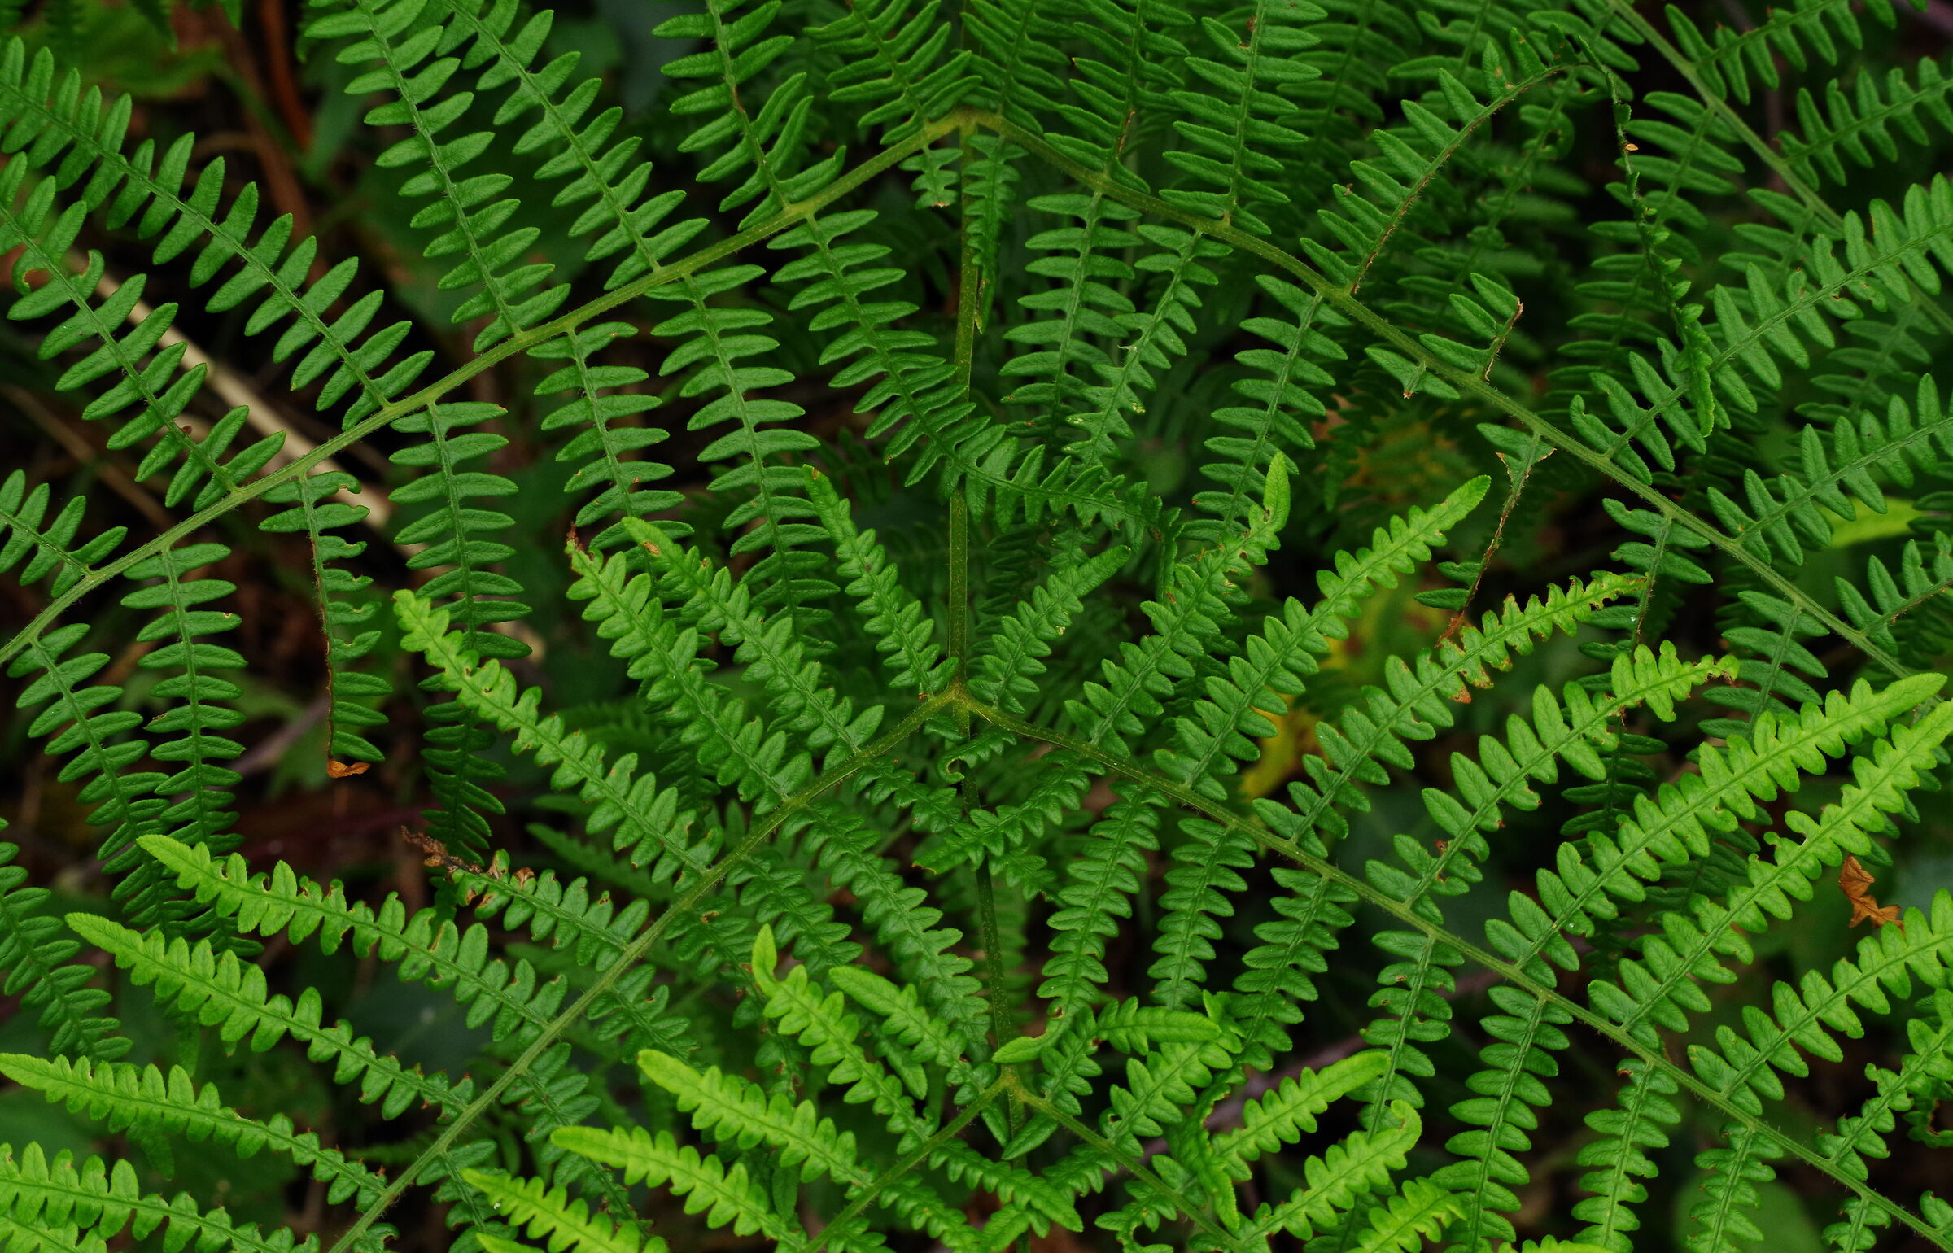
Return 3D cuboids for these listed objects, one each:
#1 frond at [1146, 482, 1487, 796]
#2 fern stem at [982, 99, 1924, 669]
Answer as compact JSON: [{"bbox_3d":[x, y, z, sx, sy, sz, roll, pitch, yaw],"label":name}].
[{"bbox_3d":[0.060,0.001,1.198,0.017,0.020,0.073,45,94,10],"label":"frond"},{"bbox_3d":[0.082,-0.044,1.250,0.196,0.014,0.011,32,78,12],"label":"fern stem"}]

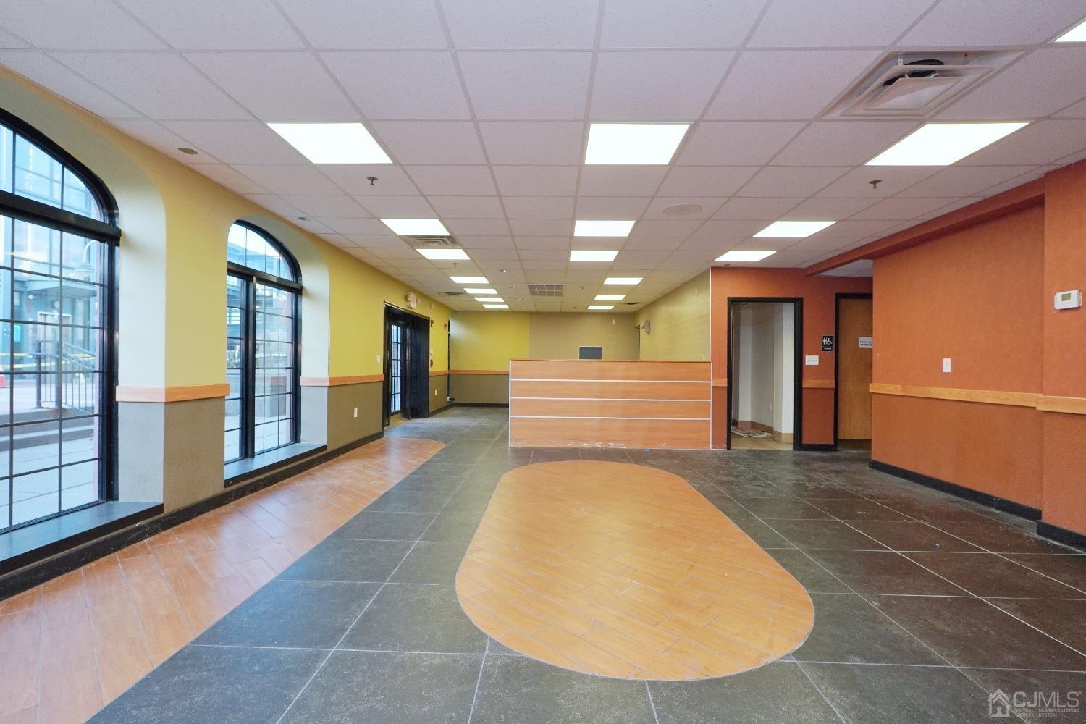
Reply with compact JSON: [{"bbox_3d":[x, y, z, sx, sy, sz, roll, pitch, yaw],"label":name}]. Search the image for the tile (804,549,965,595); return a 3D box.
[{"bbox_3d":[1.924,1.198,2.760,0.609,0.012,0.595,1,0,1],"label":"tile"}]

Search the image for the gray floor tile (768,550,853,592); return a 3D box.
[{"bbox_3d":[1.495,1.193,2.771,0.250,0.012,0.595,1,0,1],"label":"gray floor tile"}]

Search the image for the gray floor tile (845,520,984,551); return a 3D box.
[{"bbox_3d":[2.471,1.179,3.257,0.588,0.012,0.578,1,0,1],"label":"gray floor tile"}]

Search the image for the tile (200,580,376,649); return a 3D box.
[{"bbox_3d":[-1.094,1.126,2.174,0.578,0.012,0.578,1,0,1],"label":"tile"}]

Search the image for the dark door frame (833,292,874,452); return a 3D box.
[{"bbox_3d":[4.524,0.149,6.687,1.030,2.174,0.130,1,0,1],"label":"dark door frame"}]

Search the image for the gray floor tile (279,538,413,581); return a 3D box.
[{"bbox_3d":[-1.081,1.129,2.754,0.578,0.012,0.578,1,0,1],"label":"gray floor tile"}]

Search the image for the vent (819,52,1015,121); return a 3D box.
[{"bbox_3d":[1.767,-1.328,2.314,0.595,0.070,0.595,1,0,2],"label":"vent"}]

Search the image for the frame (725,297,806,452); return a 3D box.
[{"bbox_3d":[2.994,0.162,6.587,1.012,2.069,0.150,1,0,2],"label":"frame"}]

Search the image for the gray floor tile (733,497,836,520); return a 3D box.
[{"bbox_3d":[1.893,1.174,3.850,0.588,0.012,0.578,1,0,1],"label":"gray floor tile"}]

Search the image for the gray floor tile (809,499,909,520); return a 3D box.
[{"bbox_3d":[2.484,1.182,3.837,0.588,0.012,0.578,1,0,1],"label":"gray floor tile"}]

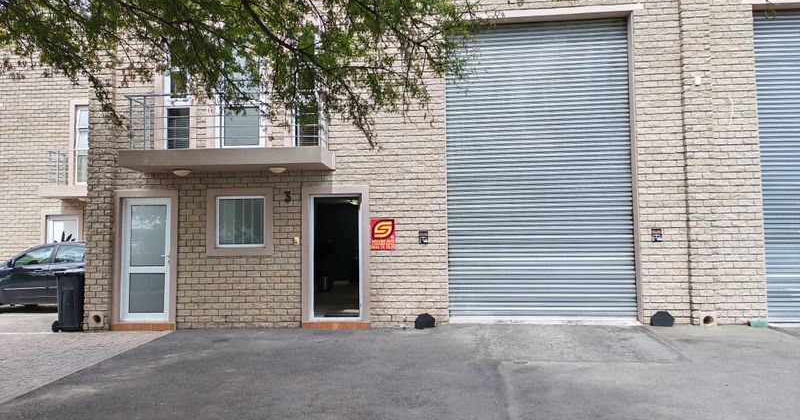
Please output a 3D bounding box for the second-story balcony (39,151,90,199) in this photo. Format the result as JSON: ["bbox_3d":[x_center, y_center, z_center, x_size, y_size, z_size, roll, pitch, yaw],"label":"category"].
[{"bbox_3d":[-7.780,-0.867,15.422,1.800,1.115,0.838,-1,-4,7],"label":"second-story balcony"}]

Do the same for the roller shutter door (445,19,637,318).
[{"bbox_3d":[2.285,-0.714,10.302,2.975,4.938,0.120,-1,-4,7],"label":"roller shutter door"}]

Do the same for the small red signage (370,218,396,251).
[{"bbox_3d":[-0.269,0.406,10.235,0.419,0.516,0.030,-1,-4,7],"label":"small red signage"}]

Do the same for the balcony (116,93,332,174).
[{"bbox_3d":[-2.805,-1.251,10.259,3.305,1.126,0.838,-1,-4,7],"label":"balcony"}]

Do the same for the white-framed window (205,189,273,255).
[{"bbox_3d":[-2.704,0.216,10.598,1.185,1.145,0.140,-1,-4,7],"label":"white-framed window"}]

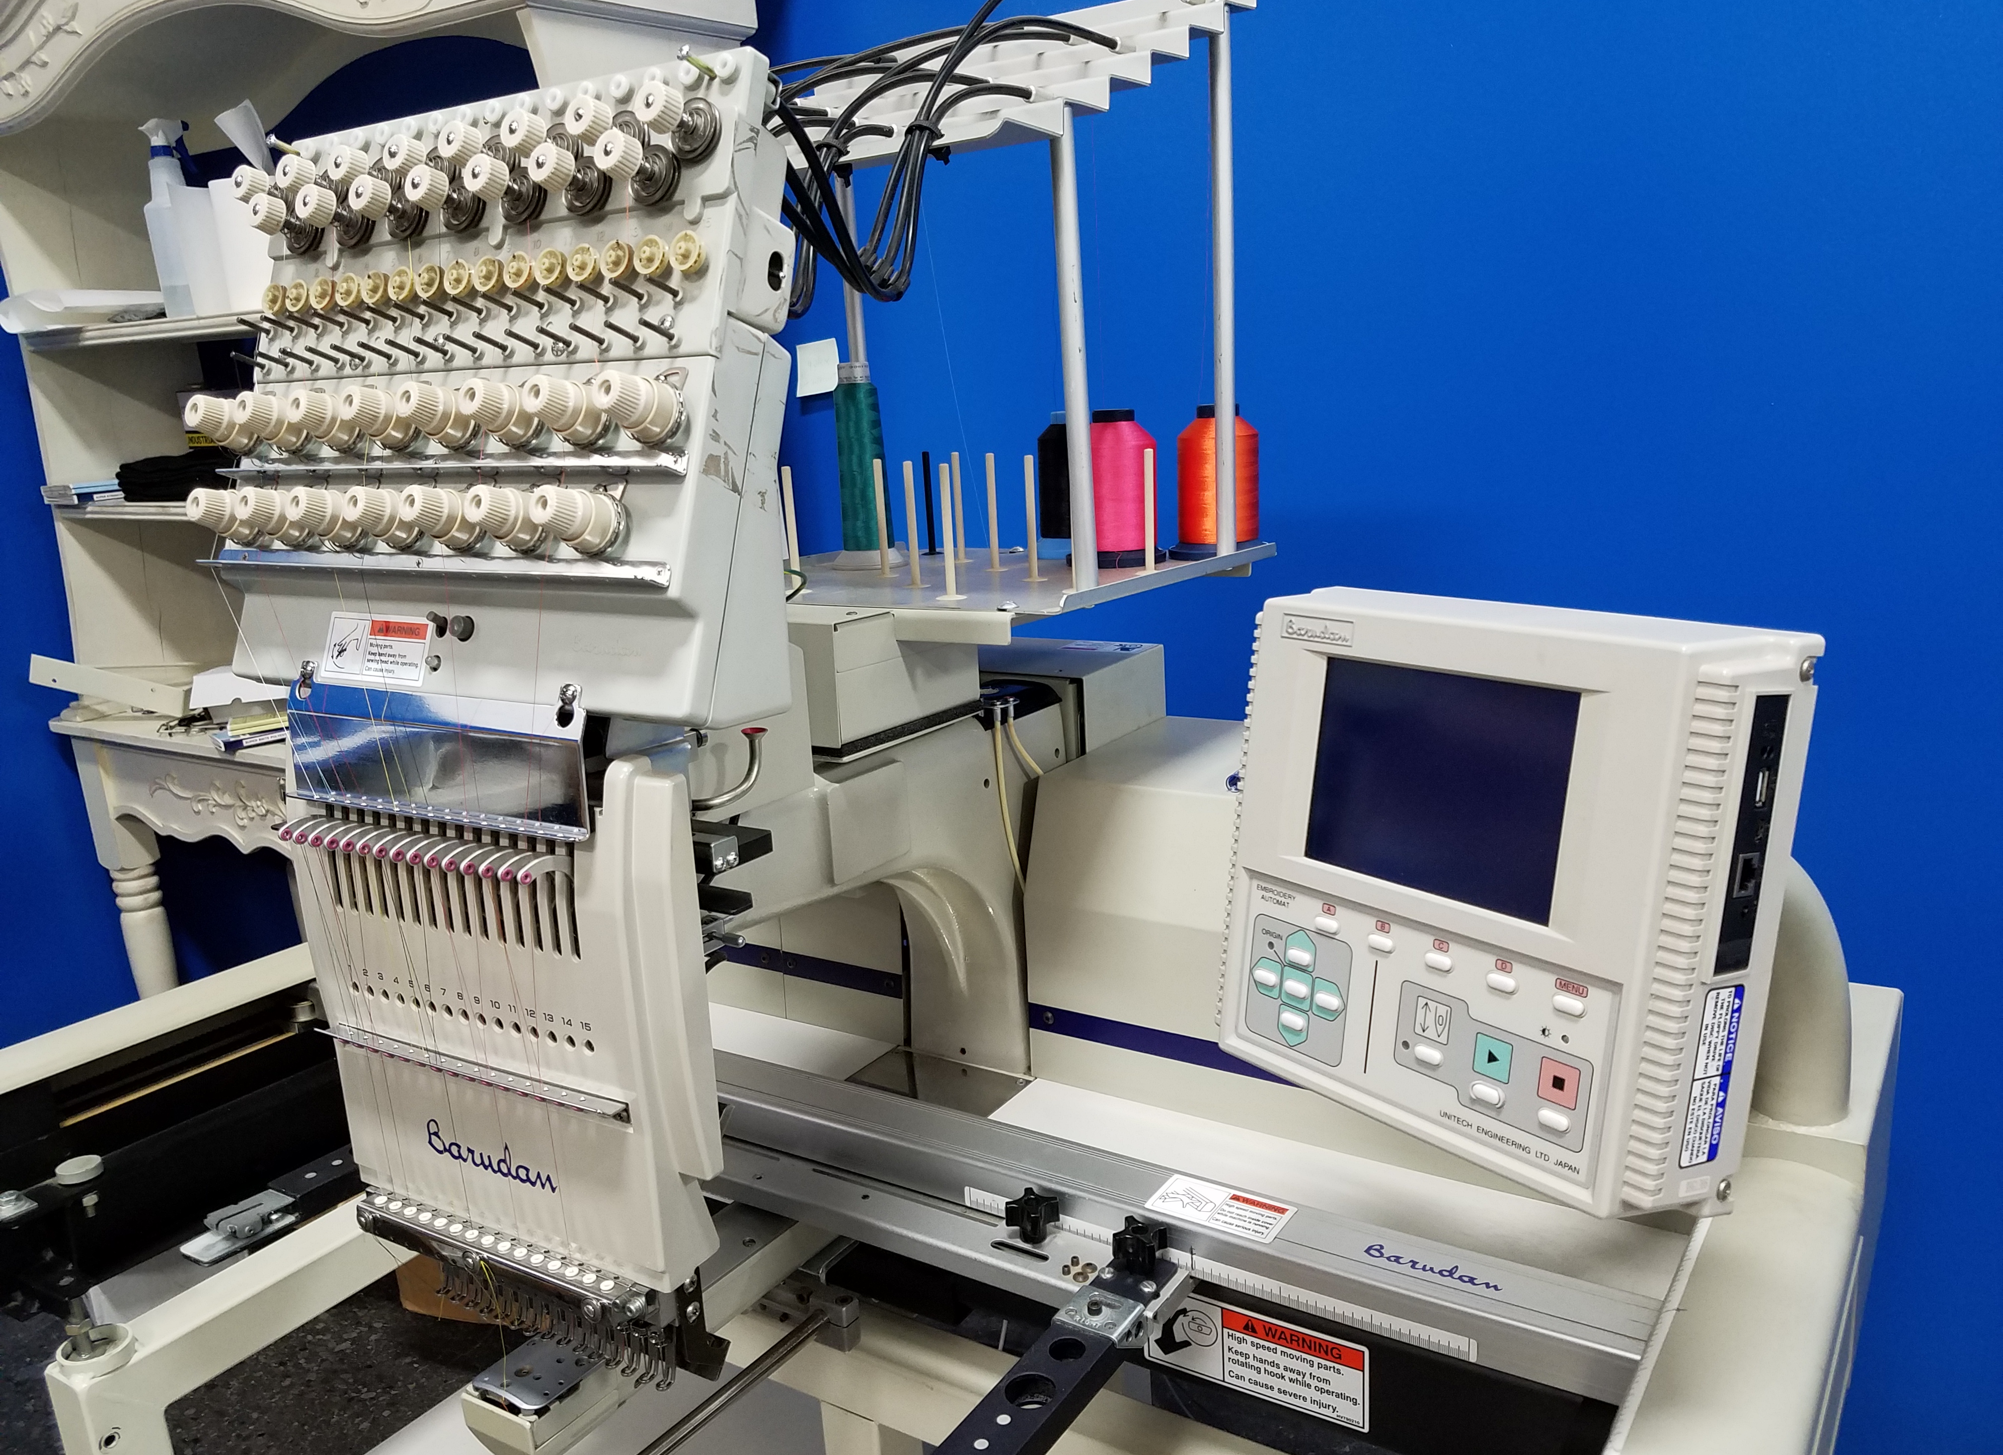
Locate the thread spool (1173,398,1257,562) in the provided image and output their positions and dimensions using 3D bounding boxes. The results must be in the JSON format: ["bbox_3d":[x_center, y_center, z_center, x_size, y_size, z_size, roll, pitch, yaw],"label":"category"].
[{"bbox_3d":[0.173,-0.197,1.196,0.074,0.116,0.074,-3,13,1],"label":"thread spool"}]

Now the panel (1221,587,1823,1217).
[{"bbox_3d":[0.197,0.058,0.618,0.084,0.215,0.207,0,8,-37],"label":"panel"}]

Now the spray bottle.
[{"bbox_3d":[-1.296,-0.801,2.370,0.094,0.298,0.080,-9,14,-25],"label":"spray bottle"}]

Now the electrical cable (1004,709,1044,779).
[{"bbox_3d":[0.015,0.011,1.000,0.012,0.046,0.042,5,15,33],"label":"electrical cable"}]

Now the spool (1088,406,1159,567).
[{"bbox_3d":[0.087,-0.186,1.165,0.074,0.116,0.074,-3,13,1],"label":"spool"}]

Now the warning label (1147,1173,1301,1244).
[{"bbox_3d":[0.122,0.269,0.838,0.076,0.001,0.039,5,15,33],"label":"warning label"}]

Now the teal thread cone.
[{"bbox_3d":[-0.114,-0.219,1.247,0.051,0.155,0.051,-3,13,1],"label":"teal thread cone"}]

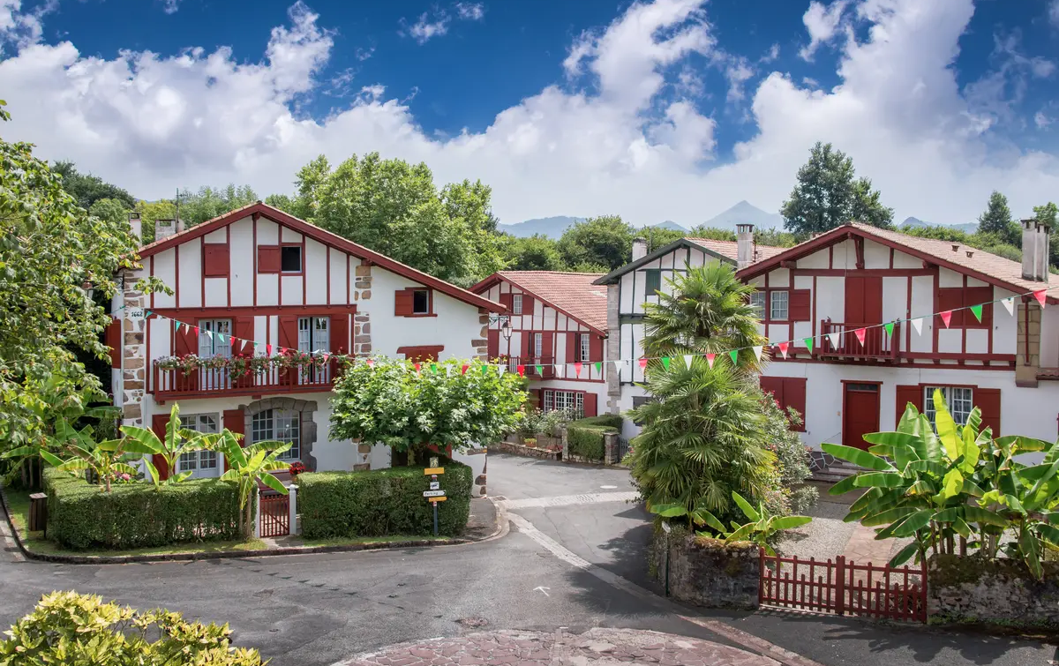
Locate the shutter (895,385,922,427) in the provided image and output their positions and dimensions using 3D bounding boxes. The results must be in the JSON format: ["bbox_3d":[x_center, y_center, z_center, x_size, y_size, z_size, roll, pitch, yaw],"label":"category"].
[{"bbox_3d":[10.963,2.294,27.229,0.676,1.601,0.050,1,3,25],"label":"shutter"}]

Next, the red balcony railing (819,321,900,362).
[{"bbox_3d":[8.873,0.178,25.266,1.903,0.996,0.620,2,3,33],"label":"red balcony railing"}]

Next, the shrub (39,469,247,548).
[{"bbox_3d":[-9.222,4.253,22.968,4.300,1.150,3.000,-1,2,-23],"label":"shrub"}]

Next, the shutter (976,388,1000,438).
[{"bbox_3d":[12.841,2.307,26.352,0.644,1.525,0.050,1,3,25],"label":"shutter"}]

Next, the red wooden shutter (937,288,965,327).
[{"bbox_3d":[10.886,-0.649,24.299,0.589,1.025,0.060,2,3,33],"label":"red wooden shutter"}]

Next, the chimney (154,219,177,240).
[{"bbox_3d":[-10.418,-2.720,26.964,0.589,1.100,0.550,-1,2,-22],"label":"chimney"}]

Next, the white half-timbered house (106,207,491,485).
[{"bbox_3d":[-7.347,0.525,29.292,9.896,8.048,11.500,-1,2,-22],"label":"white half-timbered house"}]

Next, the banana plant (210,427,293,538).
[{"bbox_3d":[-6.593,3.572,22.398,1.835,2.579,1.700,-1,2,-23],"label":"banana plant"}]

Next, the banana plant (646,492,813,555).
[{"bbox_3d":[4.179,4.106,19.600,3.200,1.490,1.800,1,3,9],"label":"banana plant"}]

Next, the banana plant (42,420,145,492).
[{"bbox_3d":[-10.255,3.346,22.054,2.315,2.571,2.100,-1,2,-22],"label":"banana plant"}]

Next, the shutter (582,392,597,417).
[{"bbox_3d":[2.640,3.176,41.173,0.722,1.143,0.050,2,3,32],"label":"shutter"}]

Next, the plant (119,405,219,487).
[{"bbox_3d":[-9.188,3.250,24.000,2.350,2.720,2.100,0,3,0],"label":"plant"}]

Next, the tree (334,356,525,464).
[{"bbox_3d":[-2.557,2.630,23.725,4.706,4.022,4.000,-1,2,-22],"label":"tree"}]

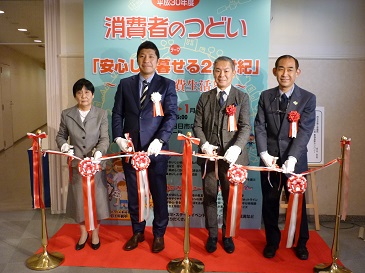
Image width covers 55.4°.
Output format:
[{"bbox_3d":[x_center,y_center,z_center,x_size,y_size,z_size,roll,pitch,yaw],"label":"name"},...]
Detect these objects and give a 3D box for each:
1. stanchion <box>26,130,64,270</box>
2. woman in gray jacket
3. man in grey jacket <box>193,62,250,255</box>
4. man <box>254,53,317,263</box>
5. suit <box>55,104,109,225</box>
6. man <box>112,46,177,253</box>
[{"bbox_3d":[-1.113,0.493,2.773,0.316,1.087,0.316,1,9,0],"label":"stanchion"},{"bbox_3d":[-0.845,0.260,2.995,0.458,1.492,0.470,0,9,-8],"label":"woman in gray jacket"},{"bbox_3d":[0.327,0.181,2.981,0.492,1.692,0.470,2,9,6],"label":"man in grey jacket"},{"bbox_3d":[0.843,0.194,2.907,0.510,1.706,0.470,4,9,18],"label":"man"},{"bbox_3d":[-0.849,0.244,3.022,0.454,1.034,0.400,0,9,-8],"label":"suit"},{"bbox_3d":[-0.325,0.112,2.971,0.543,1.809,0.470,2,9,6],"label":"man"}]

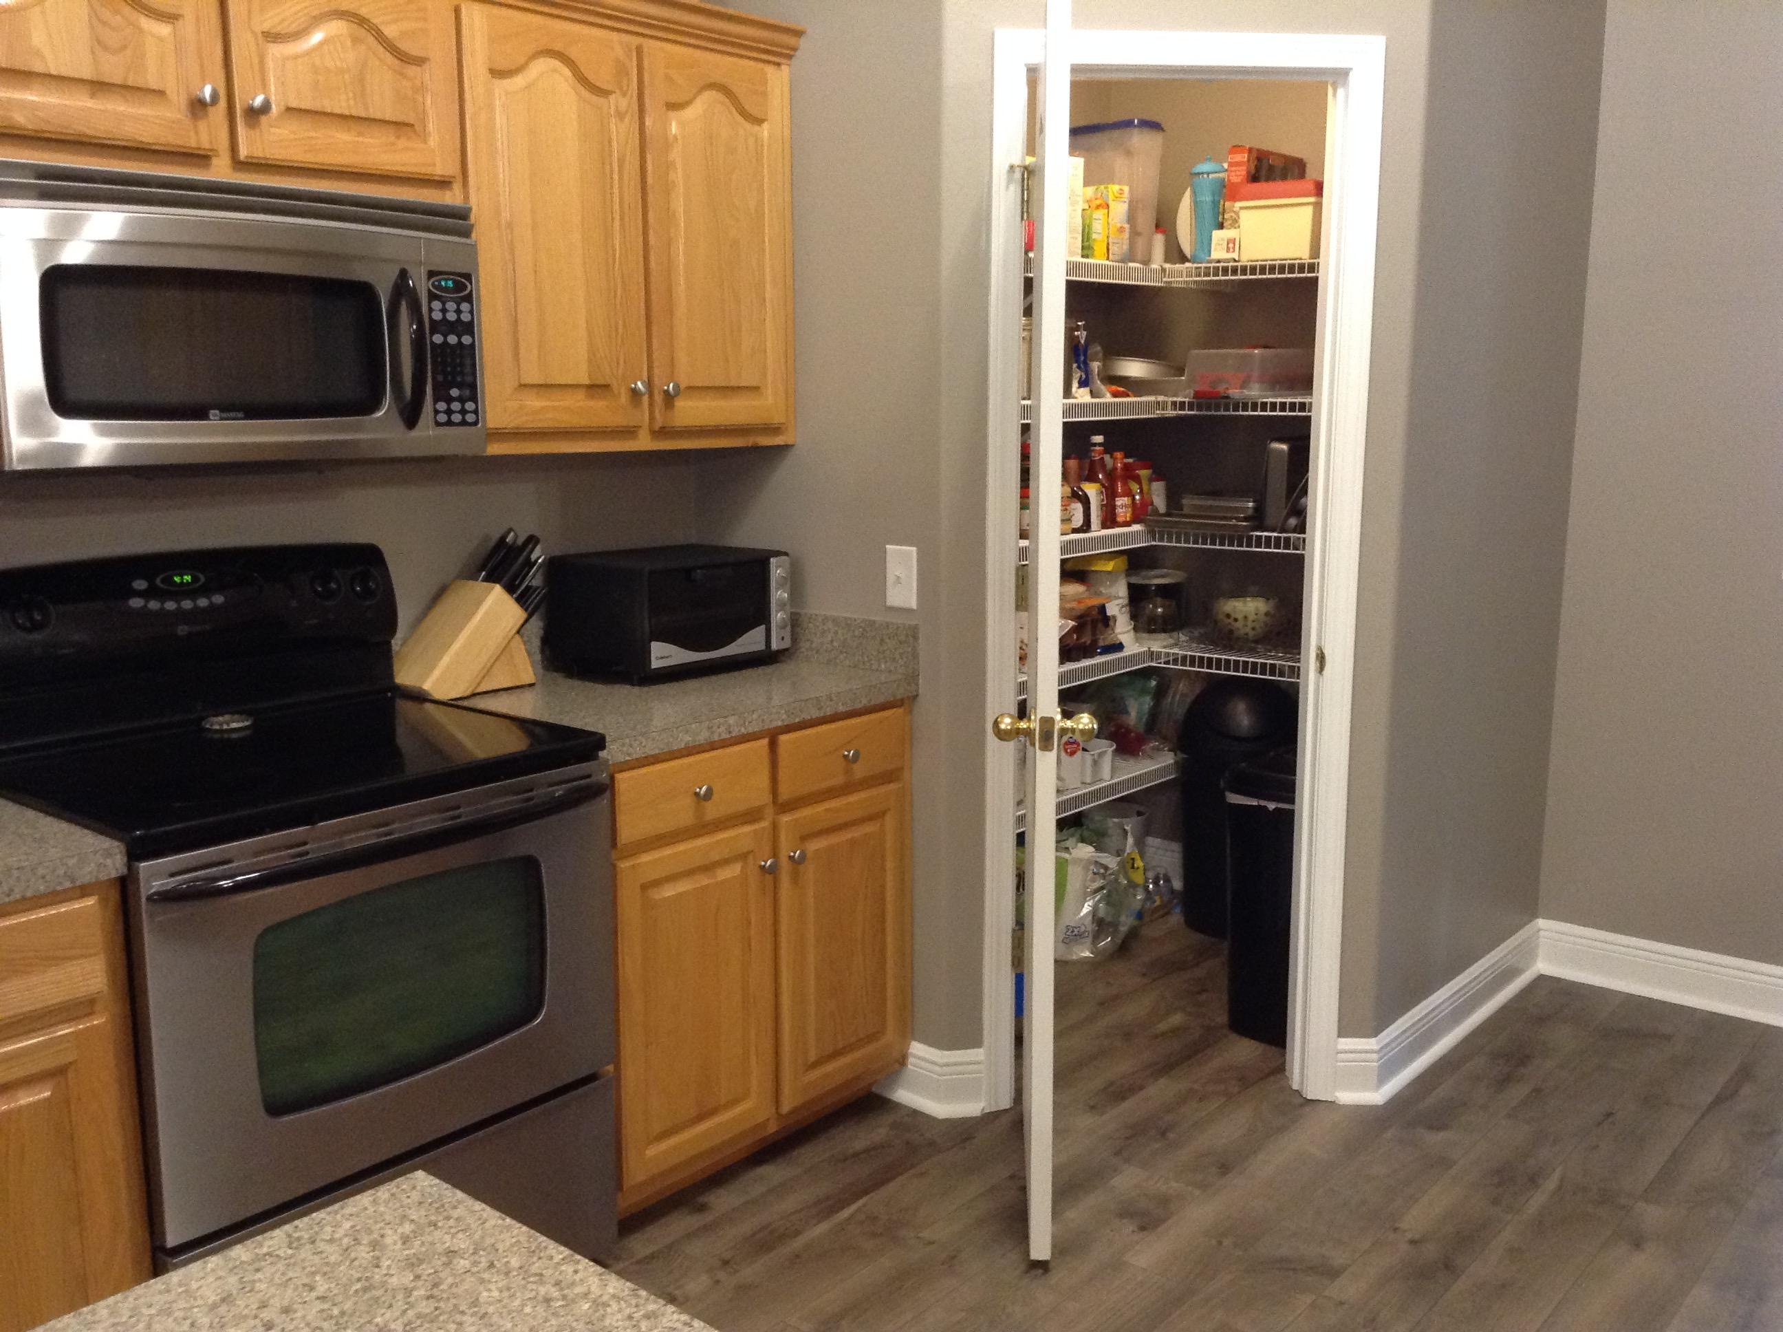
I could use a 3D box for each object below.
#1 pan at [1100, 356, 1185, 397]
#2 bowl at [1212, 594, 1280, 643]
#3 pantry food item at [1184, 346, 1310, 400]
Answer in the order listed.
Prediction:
[{"bbox_3d":[0.669,-0.765,4.517,0.240,0.110,0.240,1,10,8],"label":"pan"},{"bbox_3d":[0.963,-0.118,4.584,0.180,0.106,0.180,0,10,0],"label":"bowl"},{"bbox_3d":[0.937,-0.759,4.400,0.225,0.133,0.360,8,13,39],"label":"pantry food item"}]

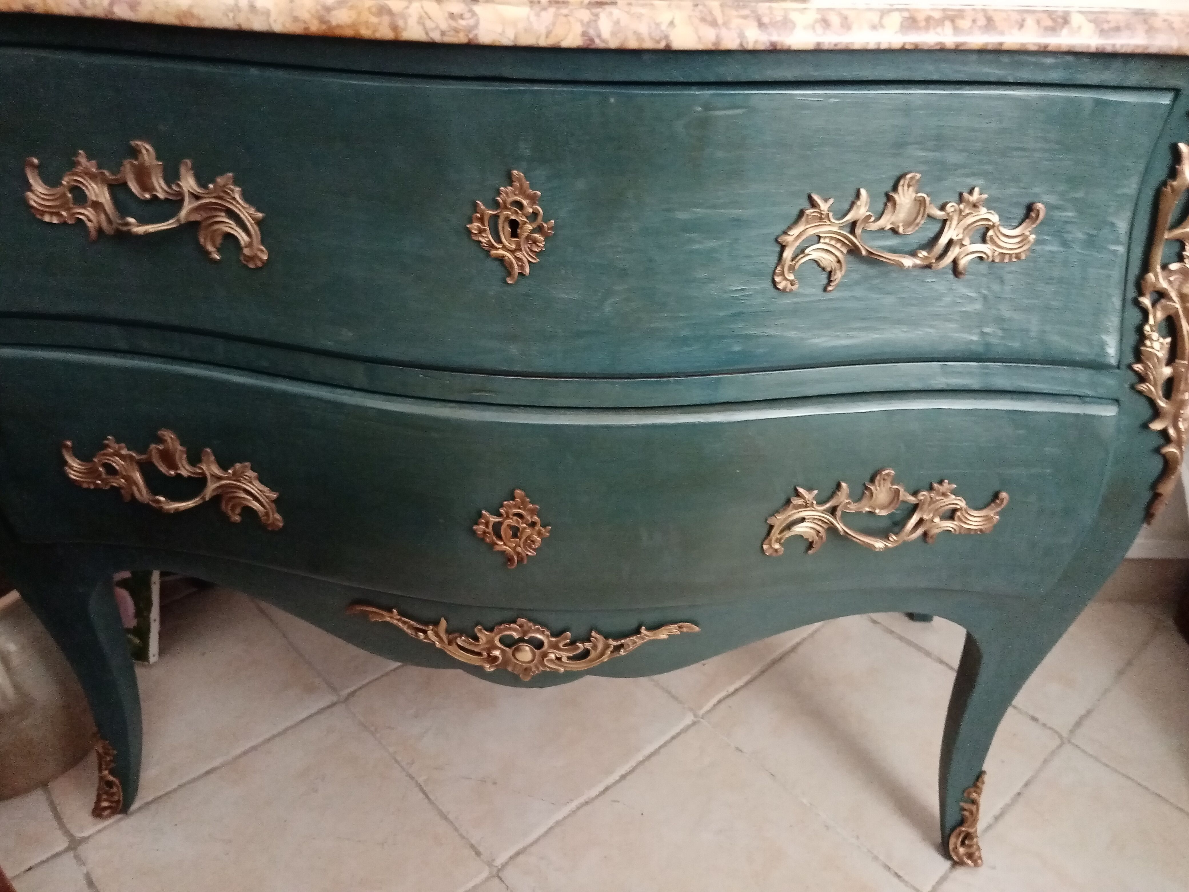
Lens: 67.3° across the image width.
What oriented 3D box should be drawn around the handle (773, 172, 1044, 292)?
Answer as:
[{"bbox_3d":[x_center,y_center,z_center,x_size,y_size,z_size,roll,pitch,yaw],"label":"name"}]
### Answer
[{"bbox_3d":[0.227,-0.149,0.631,0.198,0.083,0.030,-2,23,-7],"label":"handle"}]

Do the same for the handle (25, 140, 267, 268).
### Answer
[{"bbox_3d":[-0.331,-0.177,0.647,0.195,0.083,0.030,8,24,11],"label":"handle"}]

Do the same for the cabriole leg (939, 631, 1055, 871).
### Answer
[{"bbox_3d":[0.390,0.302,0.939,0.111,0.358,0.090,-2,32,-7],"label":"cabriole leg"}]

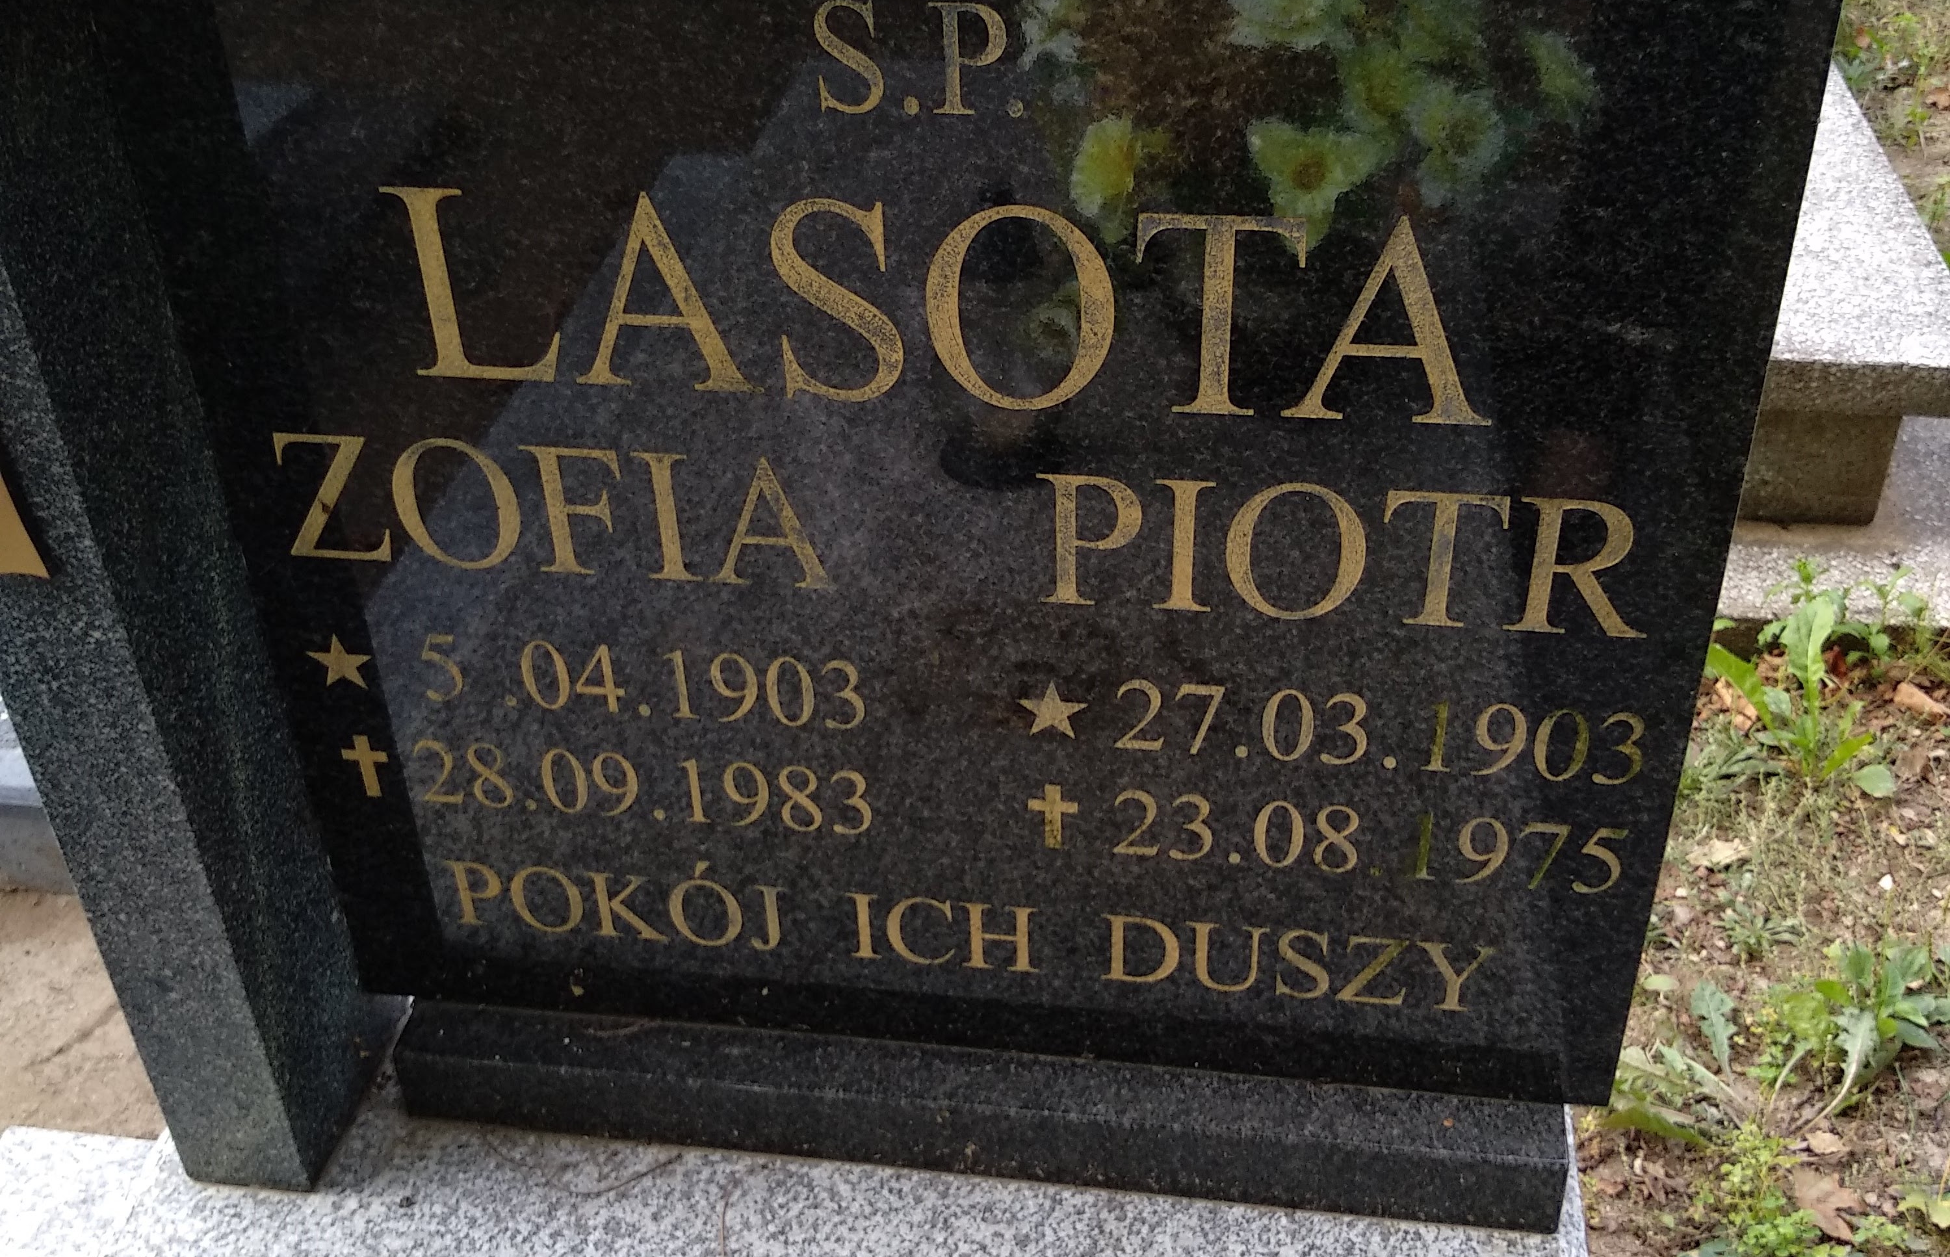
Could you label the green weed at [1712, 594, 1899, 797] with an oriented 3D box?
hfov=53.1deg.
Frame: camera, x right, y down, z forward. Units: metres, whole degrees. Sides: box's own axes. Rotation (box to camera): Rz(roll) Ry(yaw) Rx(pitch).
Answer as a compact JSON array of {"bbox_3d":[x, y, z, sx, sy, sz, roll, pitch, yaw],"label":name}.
[{"bbox_3d":[0.892,0.071,2.108,0.190,0.140,0.170,4,35,8],"label":"green weed"}]

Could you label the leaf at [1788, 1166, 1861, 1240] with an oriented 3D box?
[{"bbox_3d":[0.713,0.481,1.630,0.053,0.018,0.073,5,35,10],"label":"leaf"}]

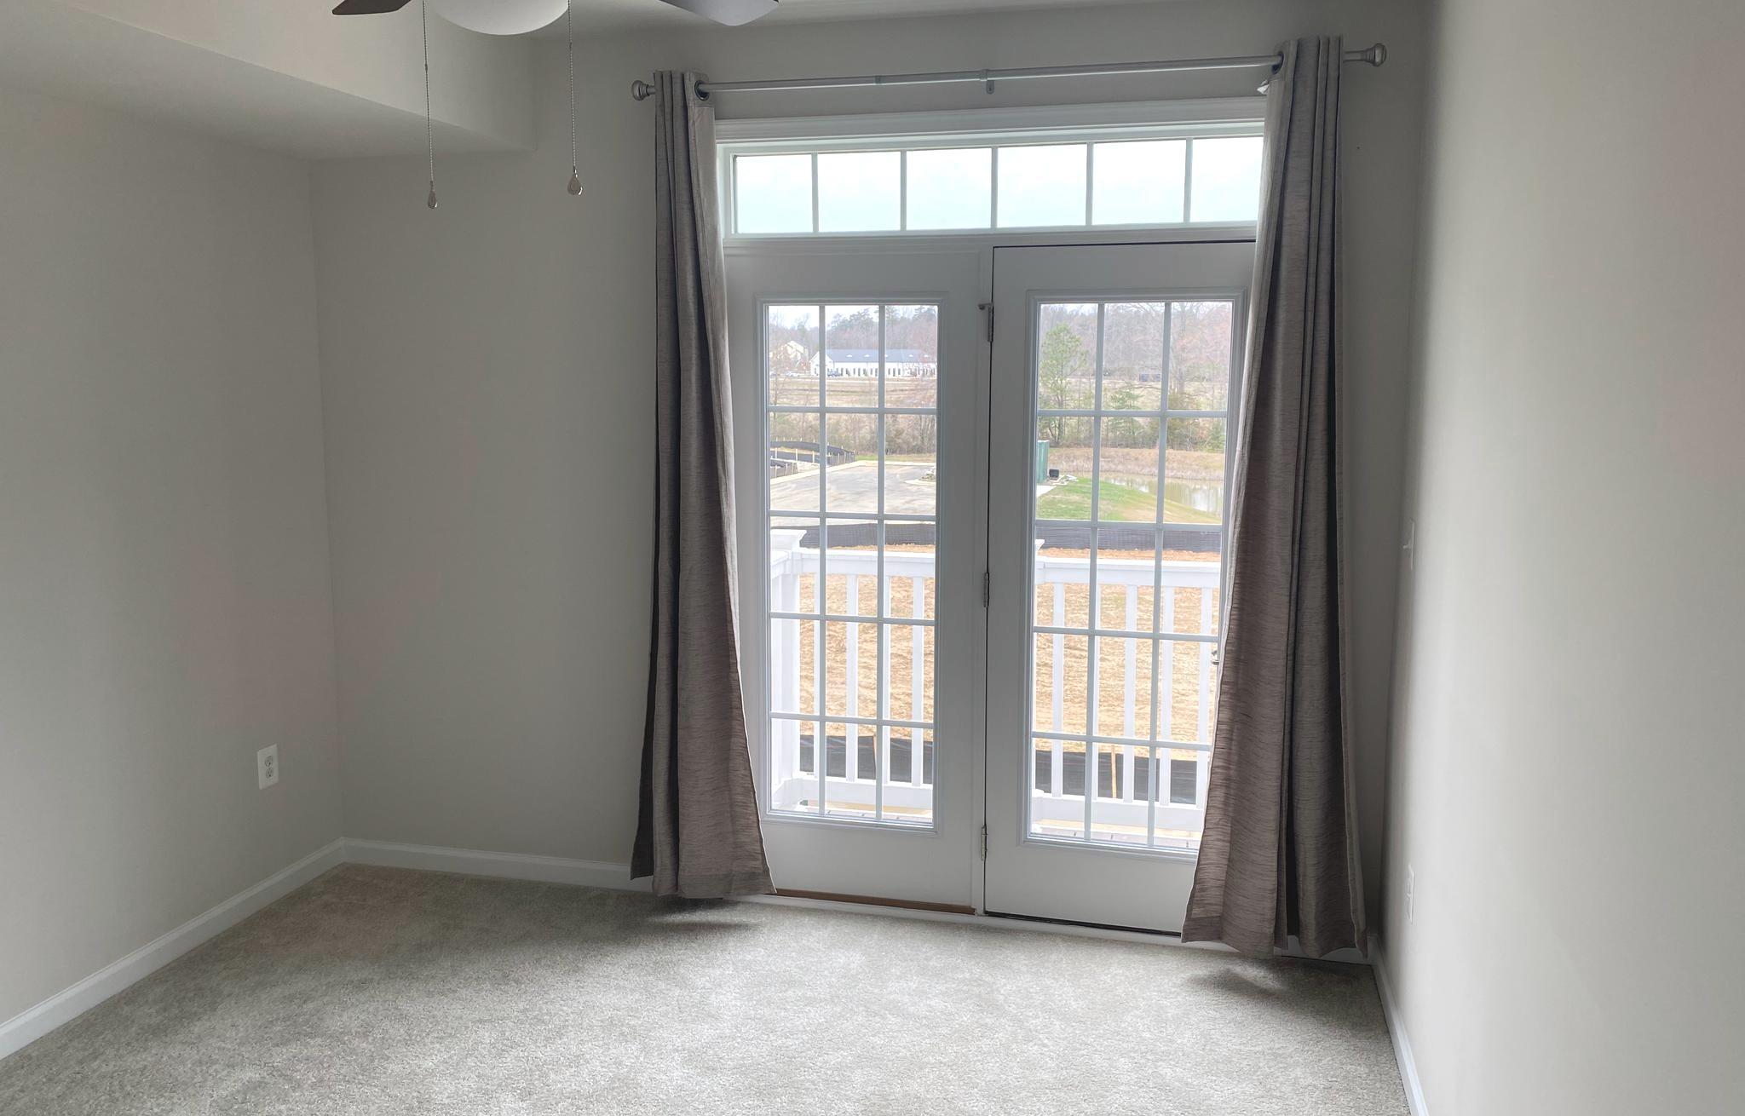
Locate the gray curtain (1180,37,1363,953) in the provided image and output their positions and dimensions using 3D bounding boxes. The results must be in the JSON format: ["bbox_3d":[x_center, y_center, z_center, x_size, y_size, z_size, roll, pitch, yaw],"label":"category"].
[{"bbox_3d":[1.151,-0.111,3.579,0.500,2.495,0.170,2,9,14],"label":"gray curtain"}]

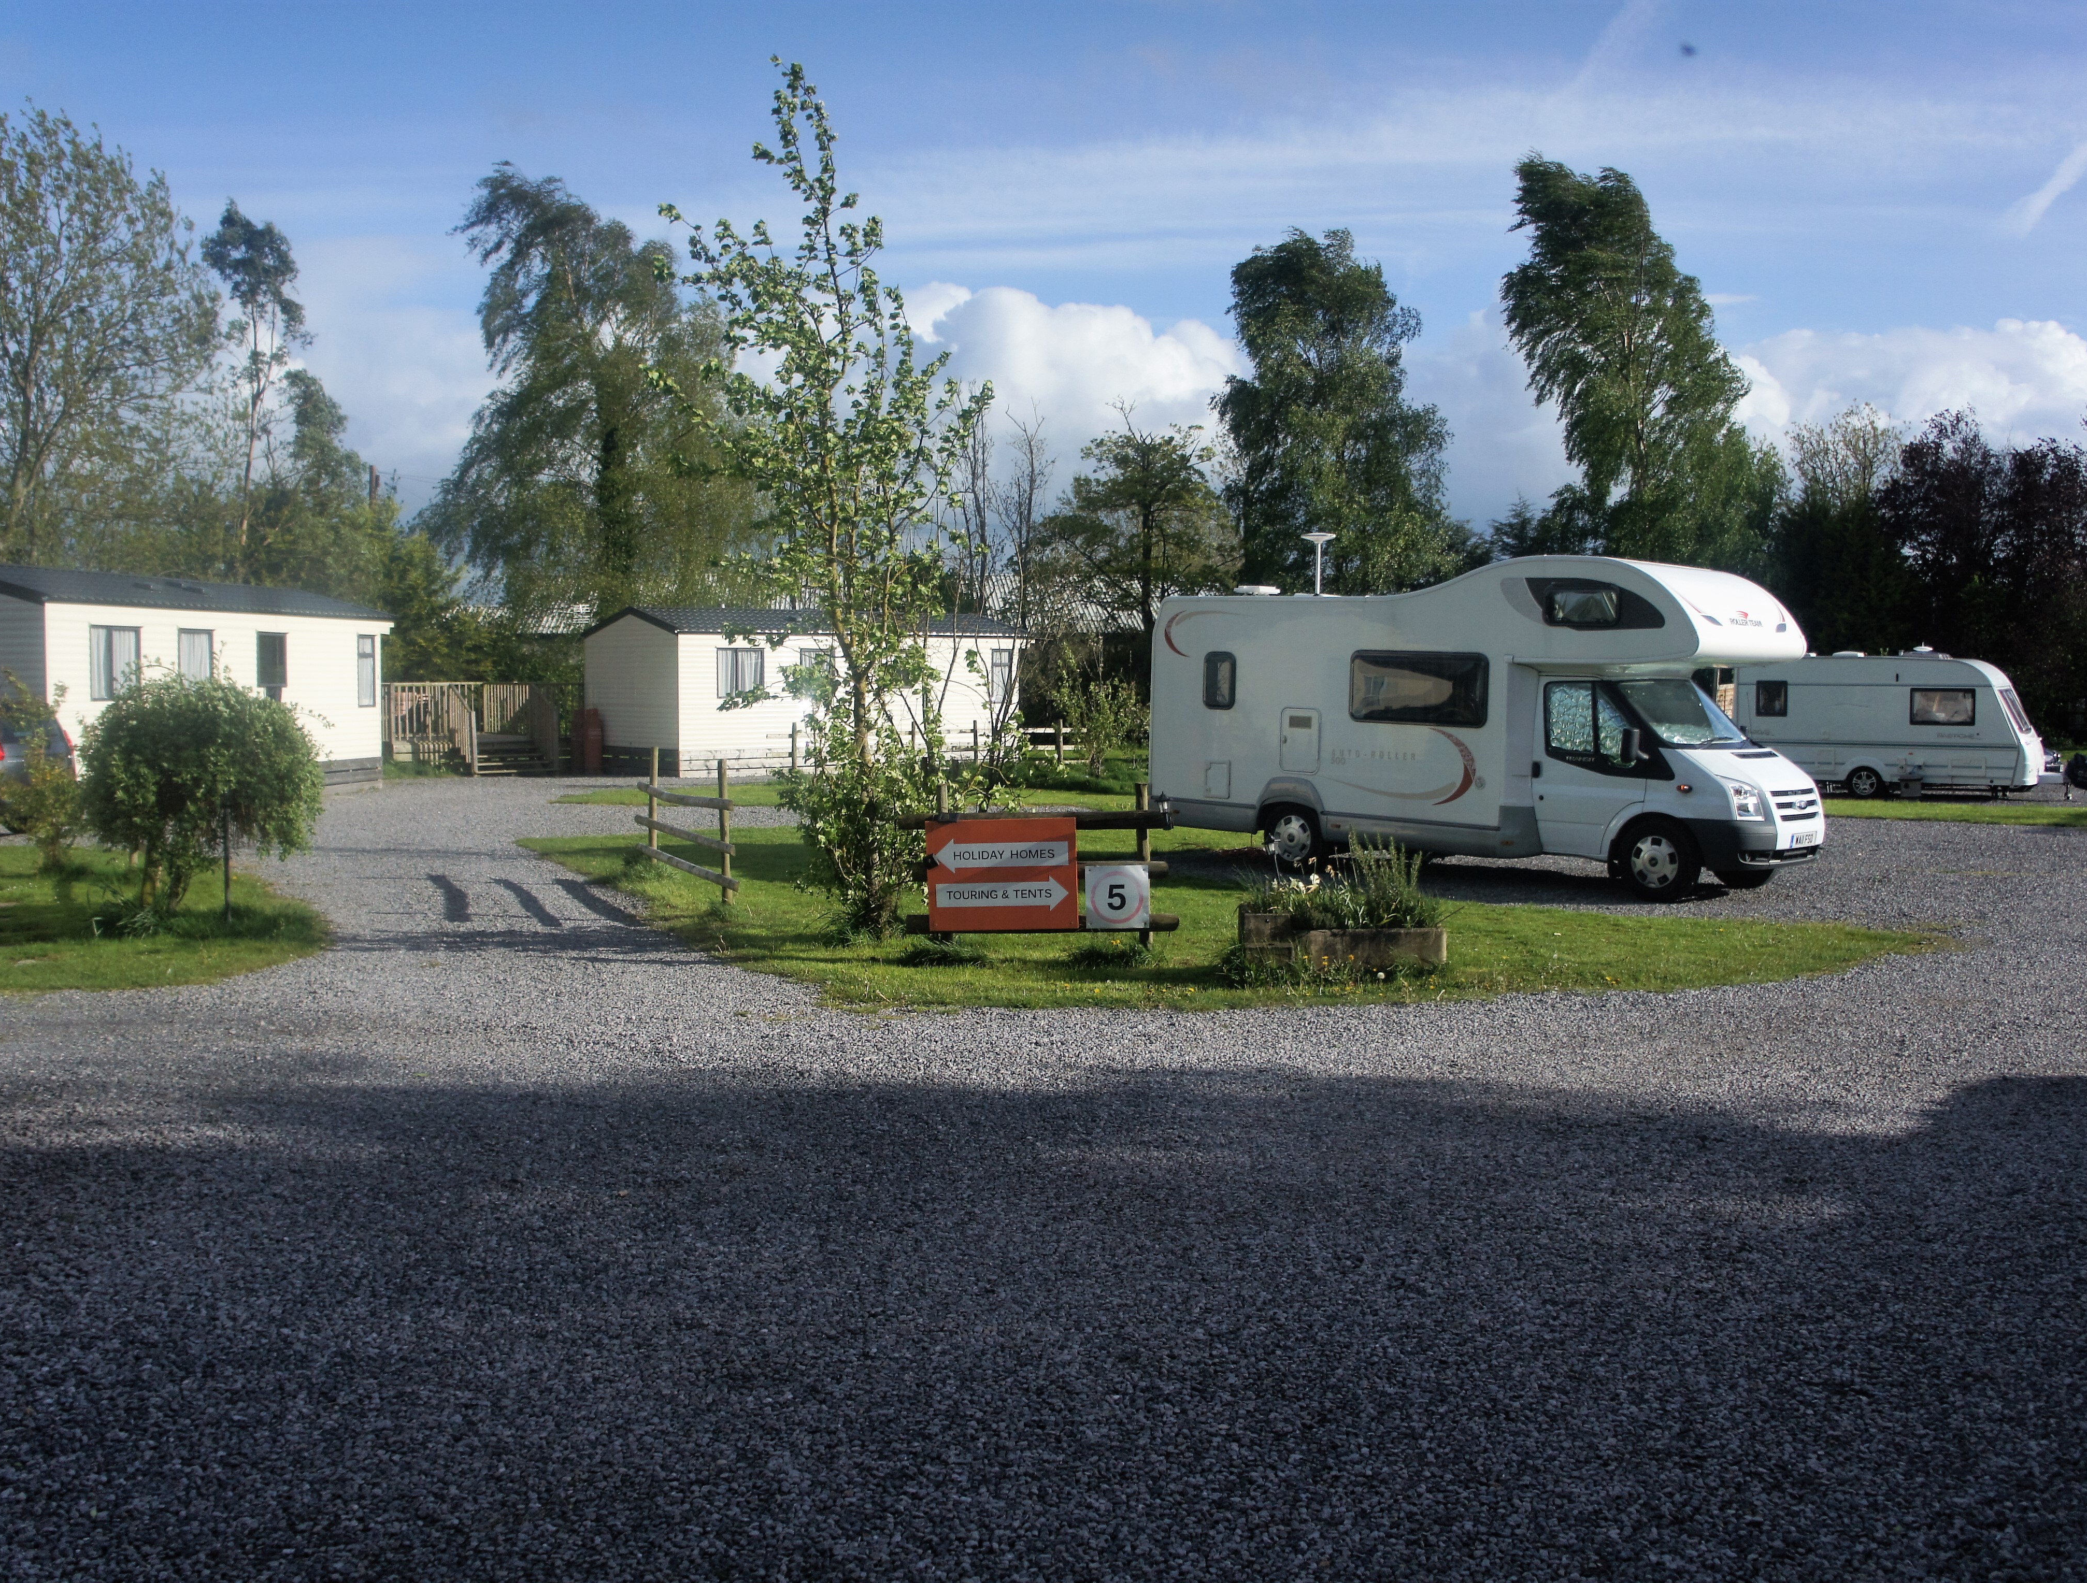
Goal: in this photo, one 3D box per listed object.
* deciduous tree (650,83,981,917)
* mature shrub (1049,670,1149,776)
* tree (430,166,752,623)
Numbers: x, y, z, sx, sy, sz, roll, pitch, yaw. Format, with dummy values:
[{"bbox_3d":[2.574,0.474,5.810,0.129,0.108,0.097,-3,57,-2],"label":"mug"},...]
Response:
[{"bbox_3d":[-1.576,-2.083,13.403,2.380,6.300,2.260,0,3,0],"label":"deciduous tree"},{"bbox_3d":[1.104,-1.389,37.184,2.100,2.200,2.000,0,3,0],"label":"mature shrub"},{"bbox_3d":[-11.360,-8.241,46.608,8.370,14.770,8.370,0,3,0],"label":"tree"}]

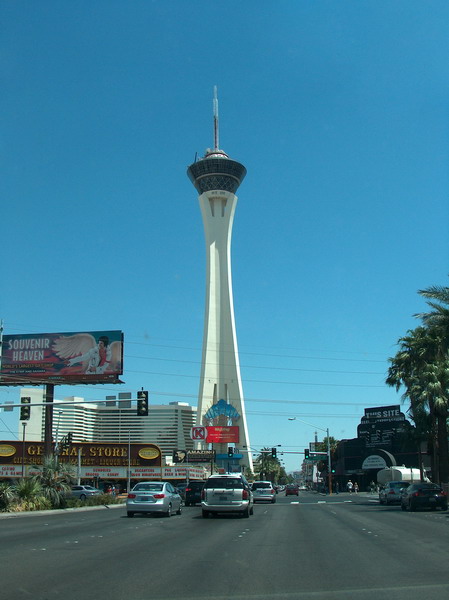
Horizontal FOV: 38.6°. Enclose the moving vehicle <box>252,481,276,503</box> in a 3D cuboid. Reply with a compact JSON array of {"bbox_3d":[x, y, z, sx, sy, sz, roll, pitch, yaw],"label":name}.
[{"bbox_3d":[3.191,15.719,52.403,1.970,1.740,4.900,-2,-16,5],"label":"moving vehicle"}]

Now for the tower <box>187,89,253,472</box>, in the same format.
[{"bbox_3d":[-5.037,-25.101,529.701,52.000,350.000,52.000,-1,-16,0],"label":"tower"}]

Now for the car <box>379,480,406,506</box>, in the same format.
[{"bbox_3d":[12.238,13.869,45.949,1.770,1.460,4.550,-2,-16,5],"label":"car"}]

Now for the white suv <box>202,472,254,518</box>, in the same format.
[{"bbox_3d":[0.265,8.728,28.564,2.000,1.770,5.000,-2,-16,5],"label":"white suv"}]

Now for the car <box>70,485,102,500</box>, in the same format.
[{"bbox_3d":[-13.913,18.500,61.348,4.600,1.450,1.780,-8,-18,23],"label":"car"}]

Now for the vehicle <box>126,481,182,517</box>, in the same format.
[{"bbox_3d":[-3.060,9.151,29.398,1.780,1.470,4.500,-2,-16,5],"label":"vehicle"}]

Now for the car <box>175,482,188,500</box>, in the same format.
[{"bbox_3d":[-3.710,18.788,62.225,1.820,1.560,4.600,-2,-16,5],"label":"car"}]

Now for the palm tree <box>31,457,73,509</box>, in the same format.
[{"bbox_3d":[-9.043,9.598,33.689,2.310,2.870,2.300,-1,-16,0],"label":"palm tree"}]

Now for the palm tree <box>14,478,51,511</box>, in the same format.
[{"bbox_3d":[-9.610,9.779,32.074,1.800,1.630,1.800,-1,-16,0],"label":"palm tree"}]

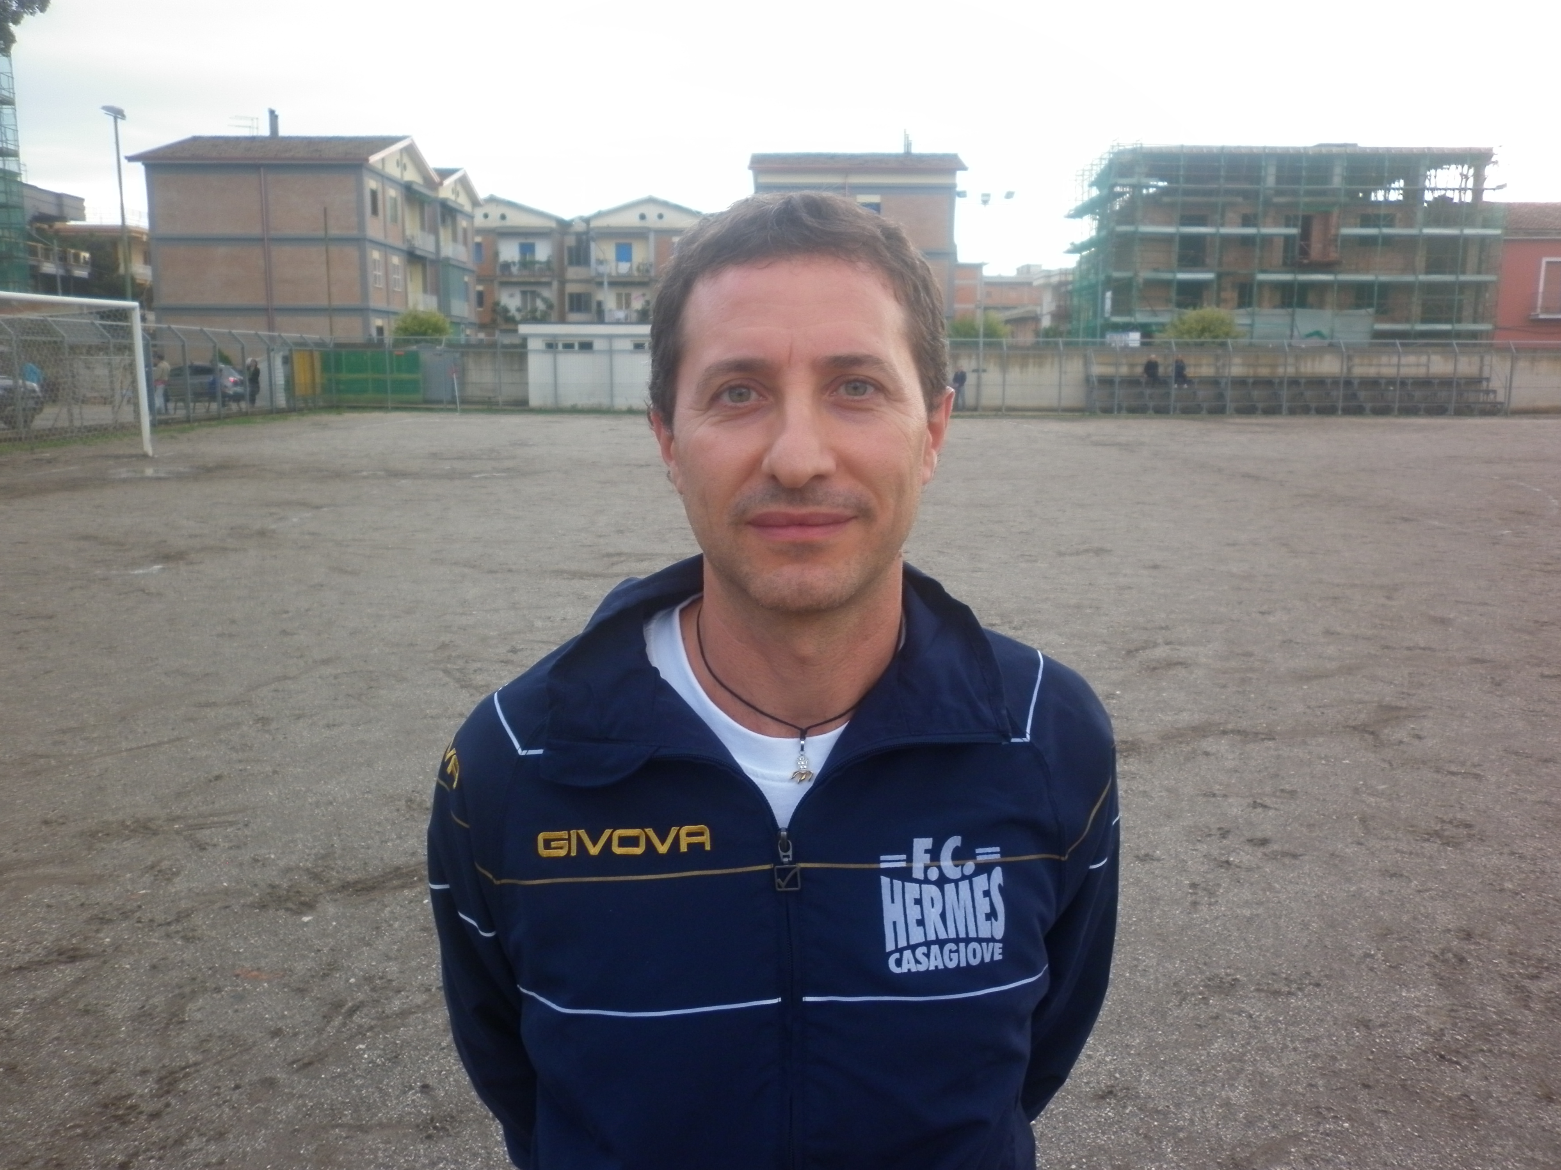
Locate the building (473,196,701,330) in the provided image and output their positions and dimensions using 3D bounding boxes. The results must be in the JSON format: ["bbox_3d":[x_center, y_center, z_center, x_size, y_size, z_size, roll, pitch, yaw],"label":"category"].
[{"bbox_3d":[-14.231,-19.870,89.473,21.800,13.200,11.200,0,9,0],"label":"building"}]

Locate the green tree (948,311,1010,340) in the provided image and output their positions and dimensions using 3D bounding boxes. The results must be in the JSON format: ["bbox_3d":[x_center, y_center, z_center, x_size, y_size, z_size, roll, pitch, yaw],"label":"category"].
[{"bbox_3d":[8.433,-9.500,54.172,3.000,4.100,2.900,0,9,0],"label":"green tree"}]

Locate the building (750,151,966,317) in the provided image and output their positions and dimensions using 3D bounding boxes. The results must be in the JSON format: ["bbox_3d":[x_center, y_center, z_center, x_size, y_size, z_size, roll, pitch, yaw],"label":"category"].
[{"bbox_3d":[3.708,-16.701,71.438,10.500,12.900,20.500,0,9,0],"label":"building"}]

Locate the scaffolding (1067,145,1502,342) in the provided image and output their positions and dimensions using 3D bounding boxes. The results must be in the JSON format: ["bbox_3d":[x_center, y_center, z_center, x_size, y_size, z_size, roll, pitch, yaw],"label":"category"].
[{"bbox_3d":[22.748,-13.842,59.330,17.300,11.300,9.500,0,9,0],"label":"scaffolding"}]

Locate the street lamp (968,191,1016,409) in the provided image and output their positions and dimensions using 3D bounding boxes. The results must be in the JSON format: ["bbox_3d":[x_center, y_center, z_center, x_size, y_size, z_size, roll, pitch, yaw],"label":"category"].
[{"bbox_3d":[8.089,-11.100,49.857,2.100,8.550,0.600,0,9,0],"label":"street lamp"}]

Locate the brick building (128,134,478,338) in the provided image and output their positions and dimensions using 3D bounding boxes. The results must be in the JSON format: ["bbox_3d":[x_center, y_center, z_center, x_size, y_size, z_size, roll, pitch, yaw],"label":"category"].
[{"bbox_3d":[-24.293,-16.511,68.749,11.100,13.200,21.000,1,9,2],"label":"brick building"}]

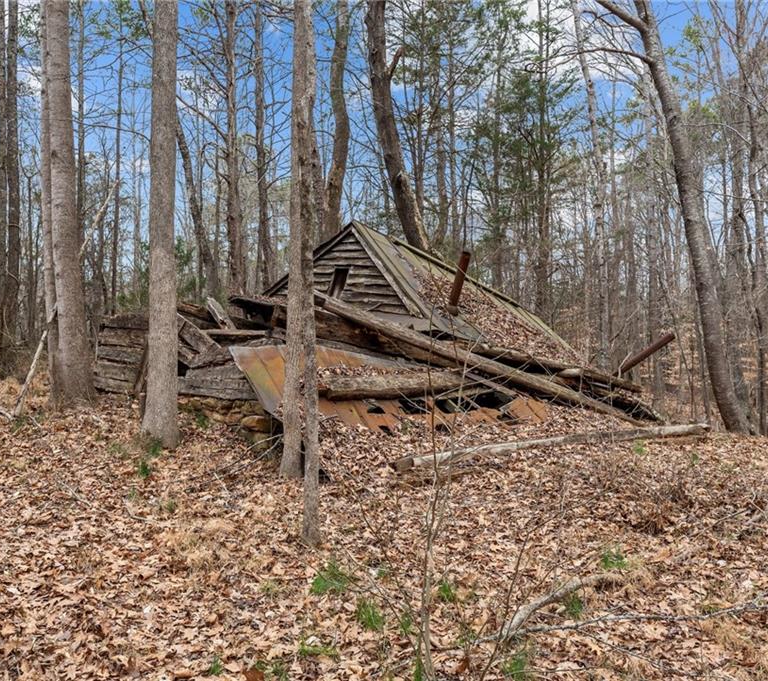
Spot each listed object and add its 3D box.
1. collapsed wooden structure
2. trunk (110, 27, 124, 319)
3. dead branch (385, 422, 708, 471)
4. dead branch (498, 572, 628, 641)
[{"bbox_3d":[-0.150,-0.450,11.800,9.300,3.300,5.600,0,0,13],"label":"collapsed wooden structure"},{"bbox_3d":[-7.800,-4.300,20.000,0.200,10.400,0.200,2,0,0],"label":"trunk"},{"bbox_3d":[2.380,1.290,8.600,5.000,0.220,0.260,0,0,-25],"label":"dead branch"},{"bbox_3d":[1.030,1.410,3.830,1.120,0.130,0.200,0,0,-41],"label":"dead branch"}]

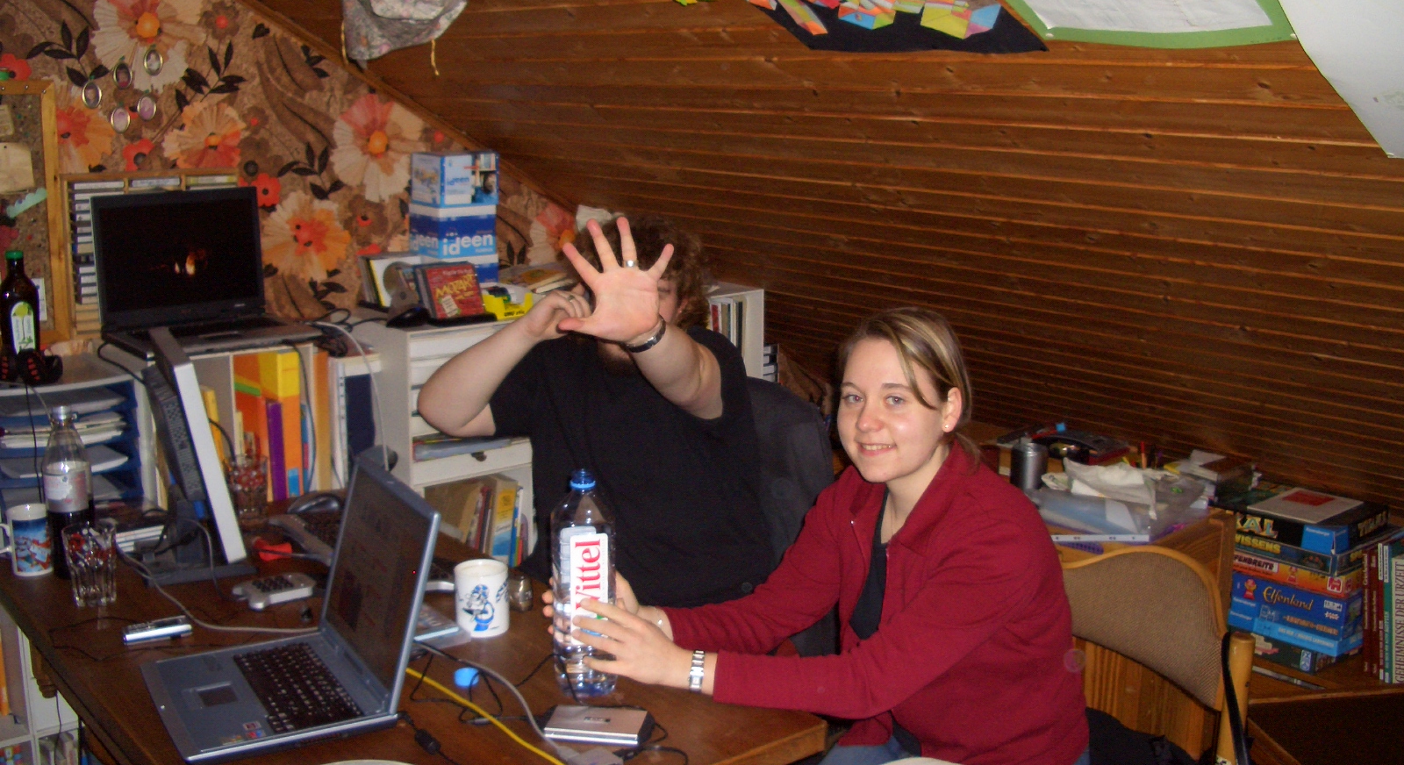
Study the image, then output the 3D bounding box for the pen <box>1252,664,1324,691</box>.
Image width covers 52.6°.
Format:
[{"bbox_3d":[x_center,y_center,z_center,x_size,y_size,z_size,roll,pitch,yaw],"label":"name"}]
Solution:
[{"bbox_3d":[1.136,0.569,2.749,0.011,0.011,0.142,-11,17,-42],"label":"pen"}]

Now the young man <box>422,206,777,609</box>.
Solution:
[{"bbox_3d":[-0.173,0.378,2.619,0.650,1.320,0.740,7,14,27],"label":"young man"}]

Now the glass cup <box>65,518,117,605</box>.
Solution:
[{"bbox_3d":[-1.016,0.304,2.368,0.090,0.122,0.090,0,13,0],"label":"glass cup"}]

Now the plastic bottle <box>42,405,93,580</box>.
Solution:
[{"bbox_3d":[-1.110,0.191,2.480,0.087,0.292,0.087,-2,13,-11],"label":"plastic bottle"}]

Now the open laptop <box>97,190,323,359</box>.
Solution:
[{"bbox_3d":[-1.012,-0.230,2.900,0.348,0.295,0.285,-10,16,-38],"label":"open laptop"}]

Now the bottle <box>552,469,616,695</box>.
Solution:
[{"bbox_3d":[-0.169,0.285,2.028,0.090,0.322,0.090,-1,13,-6],"label":"bottle"}]

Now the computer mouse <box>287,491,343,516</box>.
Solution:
[{"bbox_3d":[-0.781,0.237,2.860,0.112,0.038,0.060,-7,15,-29],"label":"computer mouse"}]

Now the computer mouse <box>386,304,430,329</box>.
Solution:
[{"bbox_3d":[-0.598,-0.137,2.894,0.098,0.037,0.058,-6,14,-25],"label":"computer mouse"}]

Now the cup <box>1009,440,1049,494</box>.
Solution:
[{"bbox_3d":[0.693,0.175,2.997,0.080,0.100,0.080,4,13,16],"label":"cup"}]

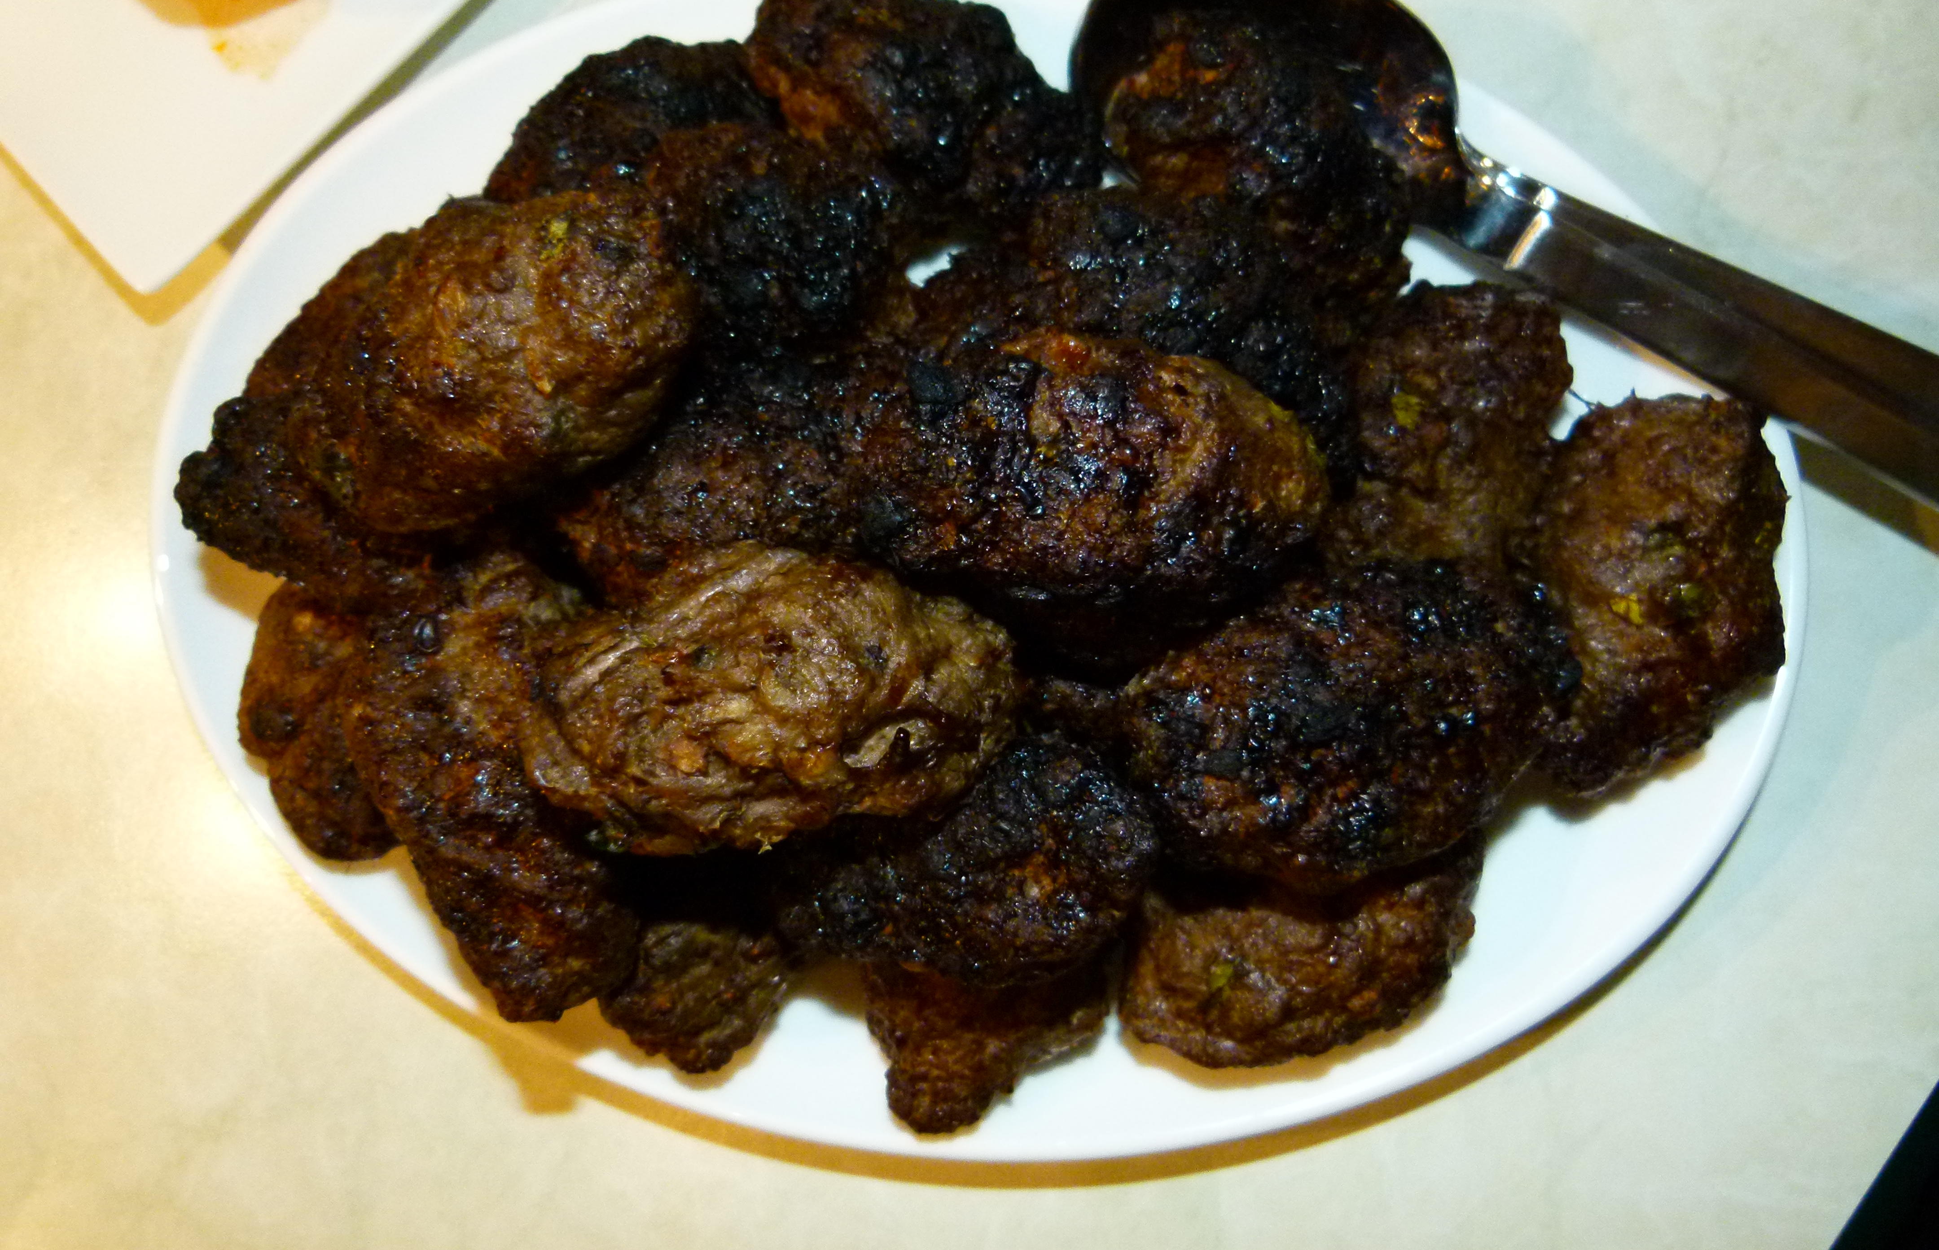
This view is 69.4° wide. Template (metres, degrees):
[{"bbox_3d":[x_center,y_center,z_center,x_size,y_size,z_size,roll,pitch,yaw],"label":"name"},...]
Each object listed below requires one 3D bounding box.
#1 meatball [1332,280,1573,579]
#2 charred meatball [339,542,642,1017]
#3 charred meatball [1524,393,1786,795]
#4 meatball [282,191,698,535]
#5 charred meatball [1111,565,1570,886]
[{"bbox_3d":[0.094,-0.037,0.278,0.047,0.040,0.073,16,74,5],"label":"meatball"},{"bbox_3d":[-0.083,0.029,0.249,0.046,0.040,0.083,-21,81,-4],"label":"charred meatball"},{"bbox_3d":[0.133,-0.006,0.270,0.048,0.038,0.074,15,80,3],"label":"charred meatball"},{"bbox_3d":[-0.088,-0.048,0.257,0.080,0.042,0.057,-37,77,-10],"label":"meatball"},{"bbox_3d":[0.064,0.018,0.241,0.076,0.042,0.051,-12,80,-2],"label":"charred meatball"}]

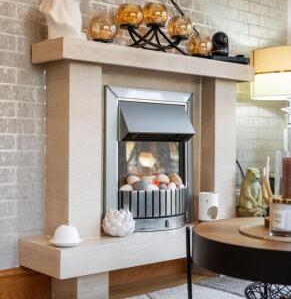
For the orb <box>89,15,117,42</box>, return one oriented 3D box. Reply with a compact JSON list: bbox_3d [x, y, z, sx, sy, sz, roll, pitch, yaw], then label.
[{"bbox_3d":[-0.177,-0.496,2.244,0.110,0.108,0.110,0,1,0],"label":"orb"}]

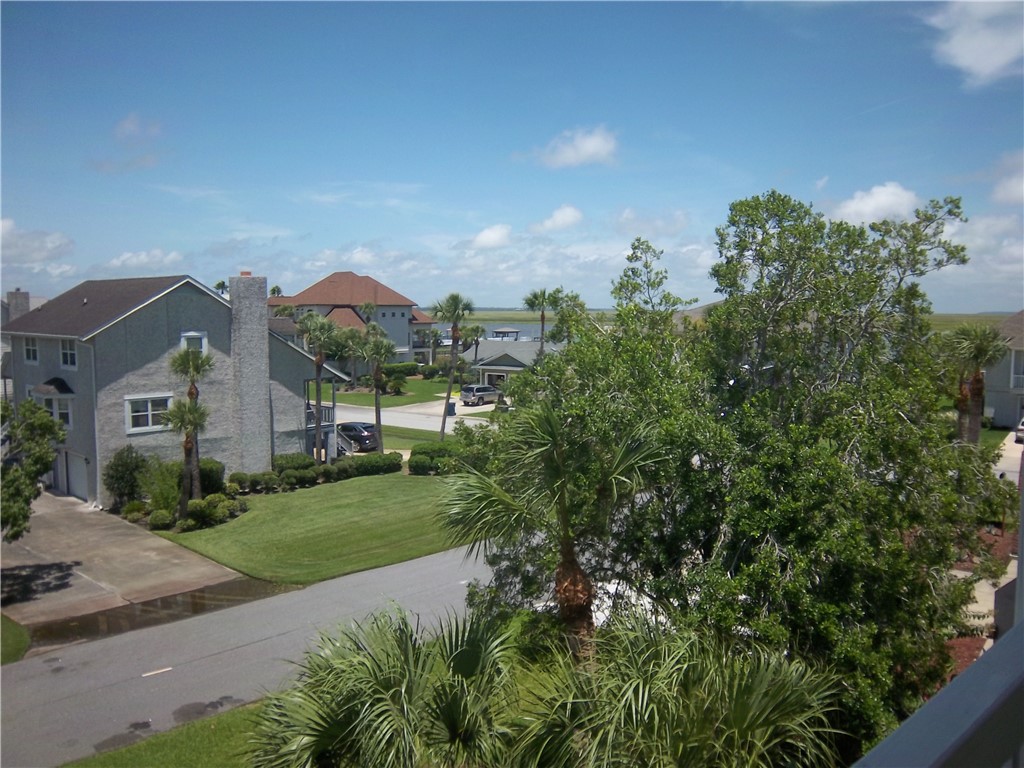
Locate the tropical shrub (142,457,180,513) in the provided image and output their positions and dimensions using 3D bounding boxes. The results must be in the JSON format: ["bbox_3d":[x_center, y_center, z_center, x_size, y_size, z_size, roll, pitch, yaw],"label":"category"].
[{"bbox_3d":[-16.410,4.657,38.780,1.700,2.200,1.650,-2,6,-23],"label":"tropical shrub"}]

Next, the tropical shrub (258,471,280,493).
[{"bbox_3d":[-11.872,4.769,40.513,0.980,0.990,0.980,0,5,0],"label":"tropical shrub"}]

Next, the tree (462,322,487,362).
[{"bbox_3d":[-4.490,-3.829,103.902,2.700,7.350,2.700,1,5,0],"label":"tree"}]

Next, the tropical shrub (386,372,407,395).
[{"bbox_3d":[-12.392,-0.052,89.236,2.200,2.350,2.200,1,5,0],"label":"tropical shrub"}]

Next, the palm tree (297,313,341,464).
[{"bbox_3d":[-10.894,0.398,46.059,2.360,8.720,2.360,0,5,0],"label":"palm tree"}]

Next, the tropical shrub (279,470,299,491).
[{"bbox_3d":[-11.036,4.749,40.863,0.990,0.980,0.990,0,5,0],"label":"tropical shrub"}]

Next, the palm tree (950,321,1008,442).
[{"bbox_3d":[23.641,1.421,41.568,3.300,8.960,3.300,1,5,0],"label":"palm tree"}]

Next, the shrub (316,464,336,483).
[{"bbox_3d":[-10.026,4.770,44.993,1.000,0.920,1.000,1,5,0],"label":"shrub"}]

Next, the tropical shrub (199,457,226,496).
[{"bbox_3d":[-15.269,4.618,42.089,1.500,1.700,1.500,-2,5,-20],"label":"tropical shrub"}]

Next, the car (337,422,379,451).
[{"bbox_3d":[-11.007,3.391,55.578,4.750,1.700,1.900,4,6,32],"label":"car"}]

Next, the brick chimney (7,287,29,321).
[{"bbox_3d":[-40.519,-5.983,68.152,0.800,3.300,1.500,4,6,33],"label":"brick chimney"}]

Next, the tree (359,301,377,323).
[{"bbox_3d":[-17.962,-5.172,102.959,2.200,10.300,2.200,-1,5,-10],"label":"tree"}]

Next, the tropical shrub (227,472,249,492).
[{"bbox_3d":[-14.038,4.944,42.564,1.000,0.930,1.000,1,5,0],"label":"tropical shrub"}]

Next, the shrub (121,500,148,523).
[{"bbox_3d":[-16.568,5.576,36.352,1.200,0.800,1.150,-2,6,-24],"label":"shrub"}]

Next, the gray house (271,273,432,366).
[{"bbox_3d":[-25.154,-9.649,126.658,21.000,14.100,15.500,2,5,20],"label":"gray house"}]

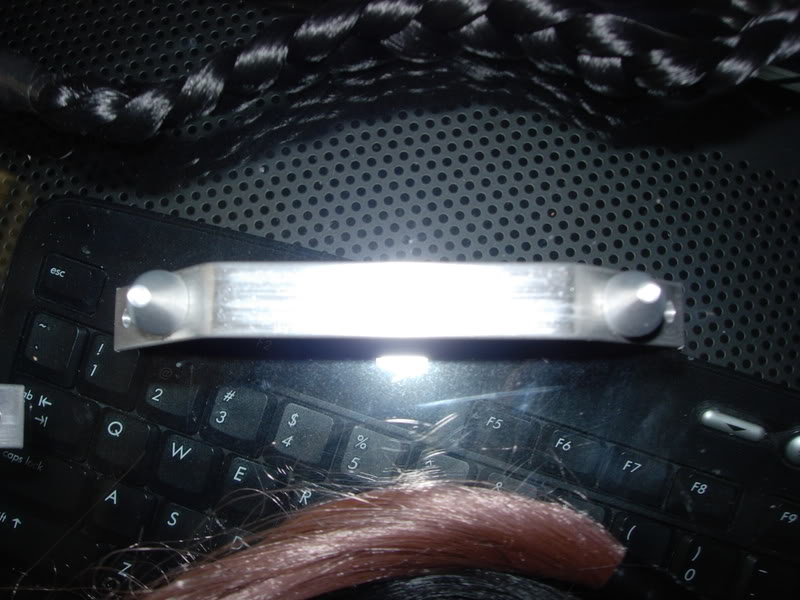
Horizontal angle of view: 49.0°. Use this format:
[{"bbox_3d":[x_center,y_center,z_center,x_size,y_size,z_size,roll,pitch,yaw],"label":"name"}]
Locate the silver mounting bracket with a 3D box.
[{"bbox_3d":[0.000,0.003,0.219,0.154,0.038,0.018,0,81,0],"label":"silver mounting bracket"}]

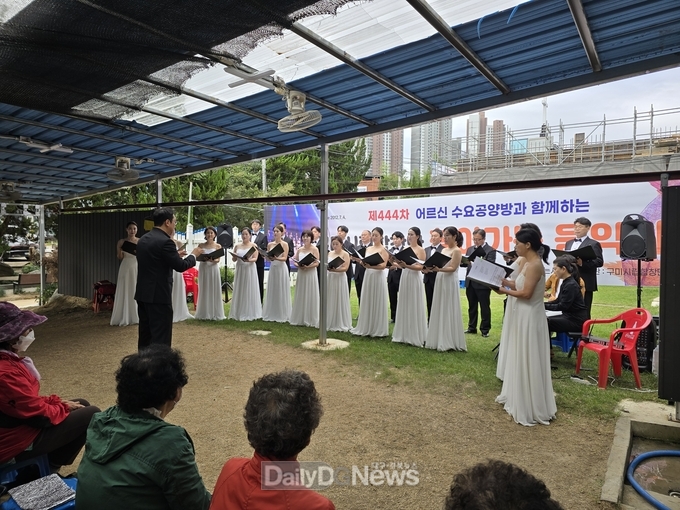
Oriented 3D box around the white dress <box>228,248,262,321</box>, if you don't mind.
[{"bbox_3d":[-1.747,0.527,8.350,0.580,1.290,0.540,1,2,7],"label":"white dress"}]

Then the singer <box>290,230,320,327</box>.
[{"bbox_3d":[-0.602,0.395,8.000,0.560,1.650,0.560,1,2,25],"label":"singer"}]

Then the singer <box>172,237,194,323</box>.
[{"bbox_3d":[-2.895,0.330,8.050,0.550,1.639,0.550,0,1,-14],"label":"singer"}]

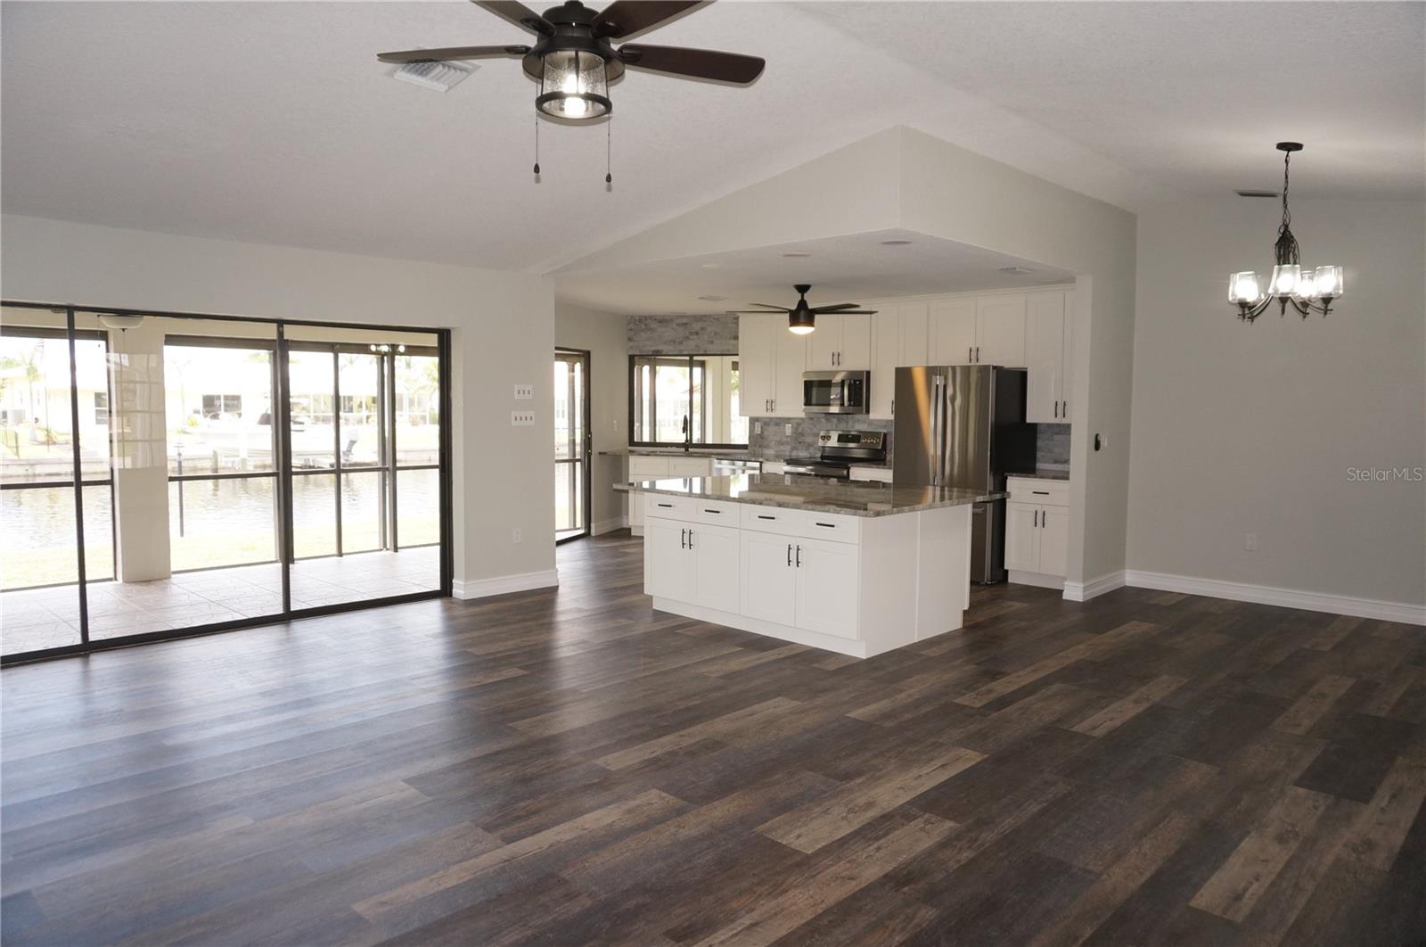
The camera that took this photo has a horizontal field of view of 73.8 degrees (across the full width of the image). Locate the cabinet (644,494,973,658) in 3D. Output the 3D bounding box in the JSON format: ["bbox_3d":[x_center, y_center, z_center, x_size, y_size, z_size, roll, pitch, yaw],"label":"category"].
[{"bbox_3d":[0.608,0.569,6.490,1.223,0.850,1.867,-4,6,-45],"label":"cabinet"}]

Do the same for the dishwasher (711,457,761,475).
[{"bbox_3d":[0.460,0.293,9.934,0.605,0.841,0.612,-4,6,-45],"label":"dishwasher"}]

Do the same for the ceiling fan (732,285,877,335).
[{"bbox_3d":[0.732,-1.328,7.767,1.270,0.410,1.220,0,4,0],"label":"ceiling fan"}]

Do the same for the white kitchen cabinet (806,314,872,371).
[{"bbox_3d":[1.329,-1.309,9.340,0.777,0.604,0.346,5,7,44],"label":"white kitchen cabinet"}]

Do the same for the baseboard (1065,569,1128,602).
[{"bbox_3d":[3.028,0.877,7.501,0.153,0.130,0.863,5,7,44],"label":"baseboard"}]

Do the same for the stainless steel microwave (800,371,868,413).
[{"bbox_3d":[1.305,-0.802,9.352,0.754,0.409,0.426,5,7,44],"label":"stainless steel microwave"}]

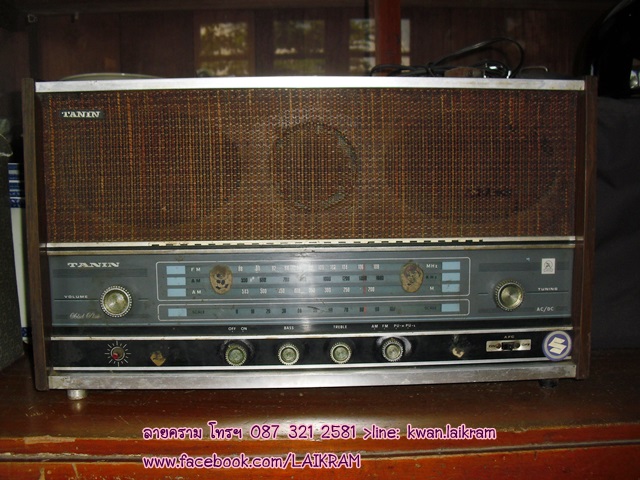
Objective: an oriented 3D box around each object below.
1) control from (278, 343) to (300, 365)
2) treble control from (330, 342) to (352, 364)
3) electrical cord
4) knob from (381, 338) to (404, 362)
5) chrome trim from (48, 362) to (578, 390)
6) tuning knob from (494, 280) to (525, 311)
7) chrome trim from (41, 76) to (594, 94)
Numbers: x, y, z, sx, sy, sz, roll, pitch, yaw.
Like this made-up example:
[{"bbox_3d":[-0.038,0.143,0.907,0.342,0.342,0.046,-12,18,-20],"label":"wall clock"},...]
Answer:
[{"bbox_3d":[-0.034,0.126,0.735,0.023,0.023,0.014,-1,5,-3],"label":"control"},{"bbox_3d":[0.023,0.126,0.738,0.023,0.023,0.014,-1,5,-3],"label":"treble control"},{"bbox_3d":[0.155,-0.211,0.815,0.187,0.062,0.080,-1,5,-3],"label":"electrical cord"},{"bbox_3d":[0.080,0.123,0.740,0.023,0.023,0.014,-1,5,-3],"label":"knob"},{"bbox_3d":[-0.004,0.152,0.737,0.578,0.017,0.016,-1,5,-3],"label":"chrome trim"},{"bbox_3d":[0.212,0.062,0.745,0.031,0.031,0.016,-1,5,-3],"label":"tuning knob"},{"bbox_3d":[-0.004,-0.165,0.707,0.578,0.013,0.012,-1,5,-3],"label":"chrome trim"}]

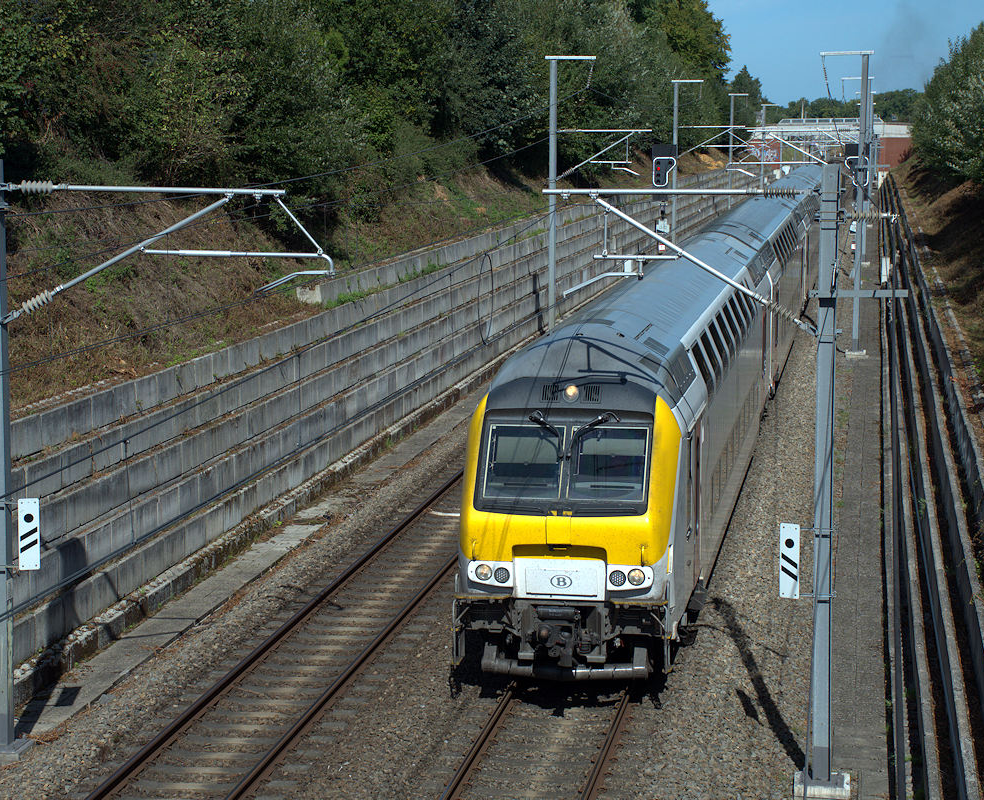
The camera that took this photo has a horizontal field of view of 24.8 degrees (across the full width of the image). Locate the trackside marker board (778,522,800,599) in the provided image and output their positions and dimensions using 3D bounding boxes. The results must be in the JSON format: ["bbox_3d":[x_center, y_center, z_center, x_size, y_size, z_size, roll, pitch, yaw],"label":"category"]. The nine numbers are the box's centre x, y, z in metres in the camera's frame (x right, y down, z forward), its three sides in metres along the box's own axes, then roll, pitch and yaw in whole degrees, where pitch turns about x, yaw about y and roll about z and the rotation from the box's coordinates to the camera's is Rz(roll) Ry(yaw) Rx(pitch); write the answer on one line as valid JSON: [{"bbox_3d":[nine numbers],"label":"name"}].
[{"bbox_3d":[3.543,1.917,26.542,0.245,0.910,0.030,3,8,23],"label":"trackside marker board"}]

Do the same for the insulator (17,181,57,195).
[{"bbox_3d":[-5.642,-2.629,27.660,0.480,0.165,0.165,2,8,9],"label":"insulator"}]

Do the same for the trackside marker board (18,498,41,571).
[{"bbox_3d":[-5.819,1.692,28.099,0.250,0.910,0.030,-1,7,-9],"label":"trackside marker board"}]

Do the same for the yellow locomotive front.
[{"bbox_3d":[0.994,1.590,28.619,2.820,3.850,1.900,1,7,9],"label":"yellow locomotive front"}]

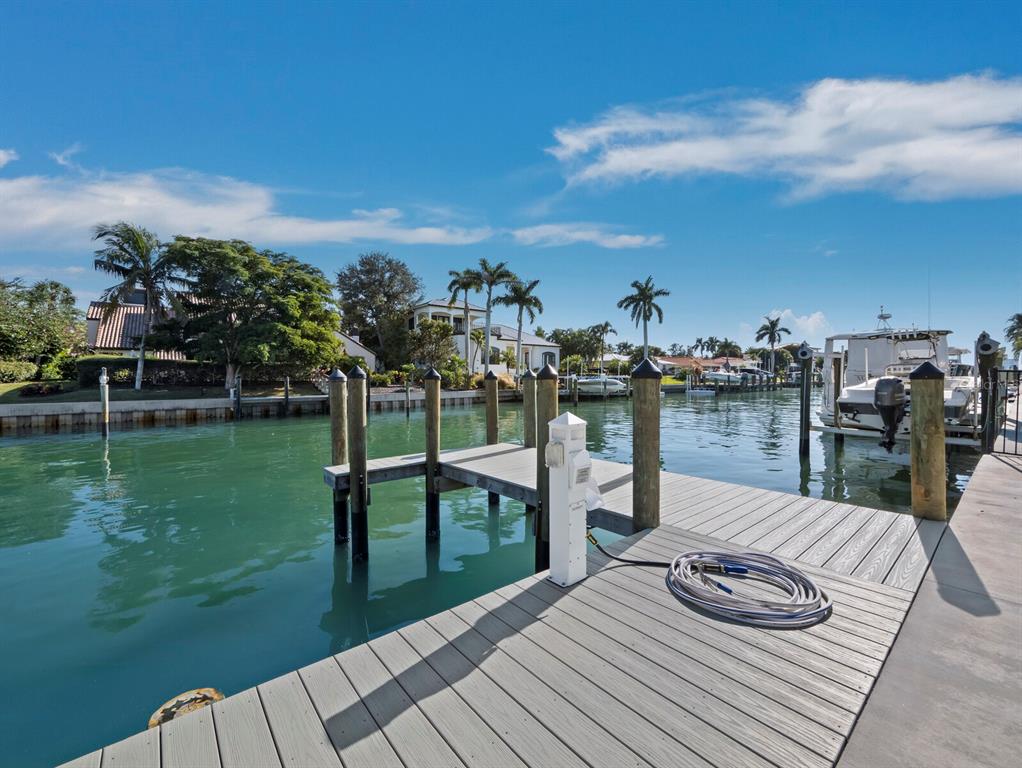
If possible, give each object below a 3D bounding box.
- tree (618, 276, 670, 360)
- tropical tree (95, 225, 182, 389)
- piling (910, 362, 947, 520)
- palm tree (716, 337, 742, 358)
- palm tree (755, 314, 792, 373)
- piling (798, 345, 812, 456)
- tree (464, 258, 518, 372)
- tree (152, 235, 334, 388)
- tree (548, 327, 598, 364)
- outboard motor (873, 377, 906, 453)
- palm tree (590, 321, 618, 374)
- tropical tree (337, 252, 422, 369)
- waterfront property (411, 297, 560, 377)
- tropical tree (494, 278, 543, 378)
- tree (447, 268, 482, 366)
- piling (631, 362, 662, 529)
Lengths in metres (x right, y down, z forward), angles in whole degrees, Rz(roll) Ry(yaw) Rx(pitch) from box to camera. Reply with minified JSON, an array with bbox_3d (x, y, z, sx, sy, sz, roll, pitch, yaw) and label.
[{"bbox_3d":[18.721,-7.502,58.000,7.400,15.000,7.400,0,0,18],"label":"tree"},{"bbox_3d":[-22.900,-4.800,25.500,4.800,10.400,4.800,-1,1,-40],"label":"tropical tree"},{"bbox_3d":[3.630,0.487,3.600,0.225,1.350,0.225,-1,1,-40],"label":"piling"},{"bbox_3d":[55.200,-6.000,105.000,5.800,10.500,5.800,-1,1,-40],"label":"palm tree"},{"bbox_3d":[55.200,-7.850,87.000,6.200,13.400,6.200,-1,1,-40],"label":"palm tree"},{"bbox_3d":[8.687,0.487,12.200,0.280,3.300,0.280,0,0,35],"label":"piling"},{"bbox_3d":[-2.080,-6.500,42.000,5.200,12.500,5.200,0,1,0],"label":"tree"},{"bbox_3d":[-20.029,-5.536,31.800,12.800,11.600,11.800,0,0,-32],"label":"tree"},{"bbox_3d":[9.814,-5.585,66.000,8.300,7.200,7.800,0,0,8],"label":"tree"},{"bbox_3d":[9.301,0.748,10.150,0.850,1.820,0.600,0,0,-39],"label":"outboard motor"},{"bbox_3d":[13.791,-5.247,62.000,4.100,8.500,4.100,0,0,13],"label":"palm tree"},{"bbox_3d":[-14.307,-7.562,45.000,9.400,13.400,9.200,0,0,-18],"label":"tropical tree"},{"bbox_3d":[-4.800,-5.200,55.000,19.000,10.000,12.500,-1,1,-40],"label":"waterfront property"},{"bbox_3d":[0.843,-6.015,46.500,5.400,11.700,5.400,0,0,1],"label":"tropical tree"},{"bbox_3d":[-4.650,-6.100,42.500,4.000,11.400,4.000,0,1,0],"label":"tree"},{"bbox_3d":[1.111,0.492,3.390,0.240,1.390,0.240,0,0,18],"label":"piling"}]

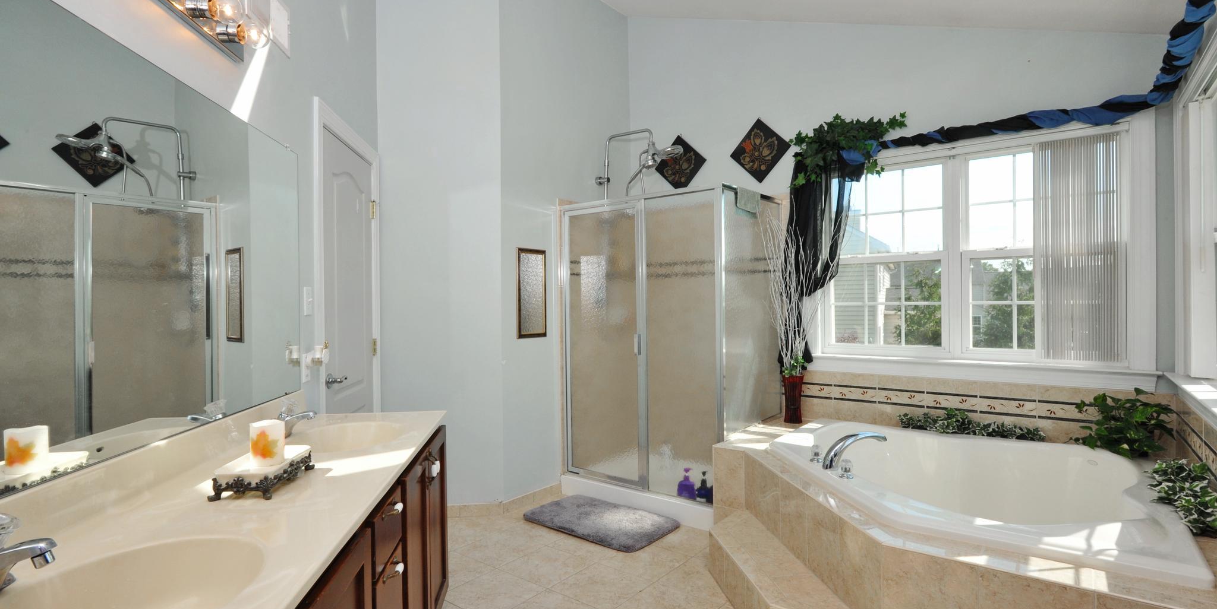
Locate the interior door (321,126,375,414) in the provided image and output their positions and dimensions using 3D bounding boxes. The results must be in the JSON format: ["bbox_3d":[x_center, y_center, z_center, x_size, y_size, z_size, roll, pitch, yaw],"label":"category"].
[{"bbox_3d":[-1.273,0.246,2.832,0.045,2.030,0.740,0,0,-7],"label":"interior door"}]

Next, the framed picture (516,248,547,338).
[{"bbox_3d":[-0.472,-0.069,3.630,0.025,0.560,0.262,0,0,37],"label":"framed picture"}]

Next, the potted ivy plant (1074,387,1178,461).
[{"bbox_3d":[2.393,0.550,2.669,0.360,0.310,0.290,0,0,37],"label":"potted ivy plant"}]

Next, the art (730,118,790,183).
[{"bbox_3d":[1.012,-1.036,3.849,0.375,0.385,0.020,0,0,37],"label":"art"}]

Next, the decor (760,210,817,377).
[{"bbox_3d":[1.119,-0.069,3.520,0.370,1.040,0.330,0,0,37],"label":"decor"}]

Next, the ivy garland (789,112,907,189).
[{"bbox_3d":[1.402,-0.940,3.416,0.660,0.440,0.250,0,0,37],"label":"ivy garland"}]

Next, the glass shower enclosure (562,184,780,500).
[{"bbox_3d":[0.411,0.255,3.816,1.200,1.800,0.830,0,0,37],"label":"glass shower enclosure"}]

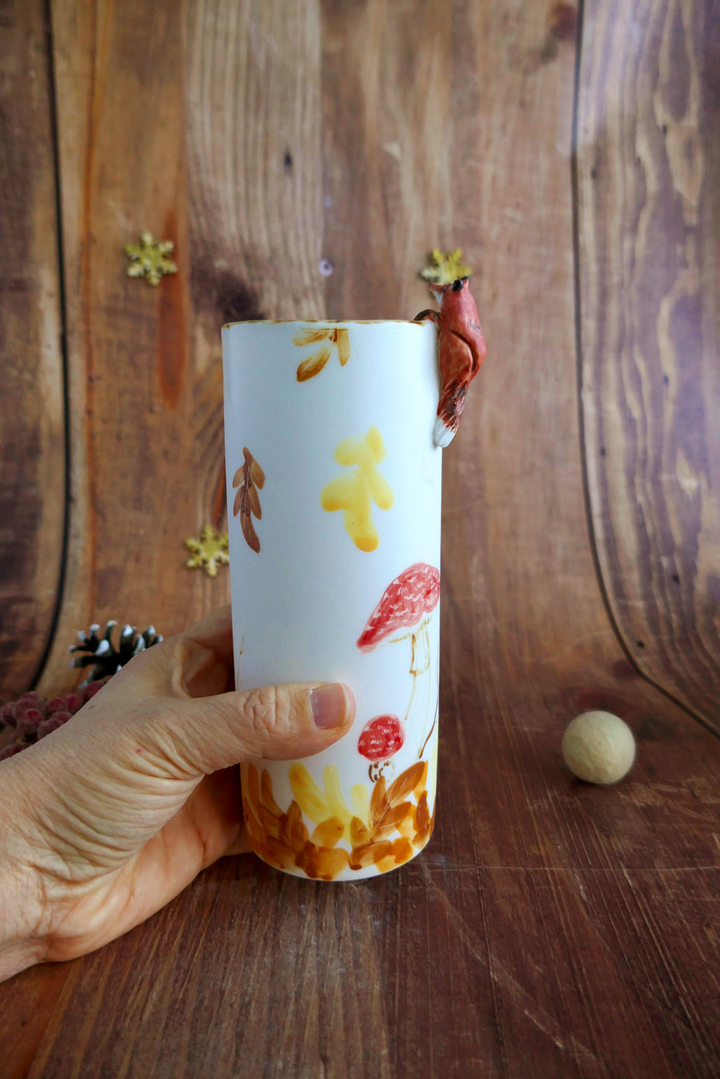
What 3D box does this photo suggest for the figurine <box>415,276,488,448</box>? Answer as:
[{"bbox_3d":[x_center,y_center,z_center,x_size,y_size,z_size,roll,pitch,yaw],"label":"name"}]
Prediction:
[{"bbox_3d":[0.027,-0.053,0.223,0.021,0.050,0.017,2,13,11],"label":"figurine"}]

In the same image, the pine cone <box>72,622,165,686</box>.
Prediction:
[{"bbox_3d":[-0.112,0.057,0.349,0.044,0.038,0.042,0,13,0],"label":"pine cone"}]

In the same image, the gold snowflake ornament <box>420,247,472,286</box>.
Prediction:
[{"bbox_3d":[0.051,-0.160,0.448,0.030,0.030,0.004,0,1,-5],"label":"gold snowflake ornament"}]

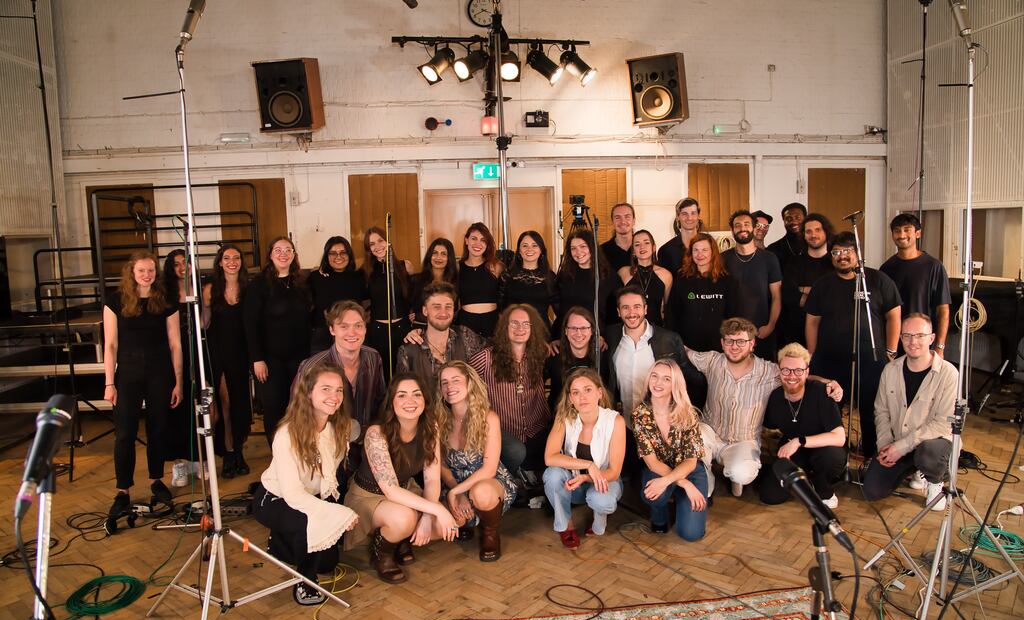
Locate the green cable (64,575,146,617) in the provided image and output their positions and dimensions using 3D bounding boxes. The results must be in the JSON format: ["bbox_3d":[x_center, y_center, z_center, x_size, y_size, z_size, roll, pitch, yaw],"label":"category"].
[{"bbox_3d":[-1.944,1.365,3.275,0.360,0.045,0.370,-1,7,6],"label":"green cable"}]

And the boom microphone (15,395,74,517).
[{"bbox_3d":[-0.705,0.214,1.028,0.053,0.053,0.235,22,28,-29],"label":"boom microphone"}]

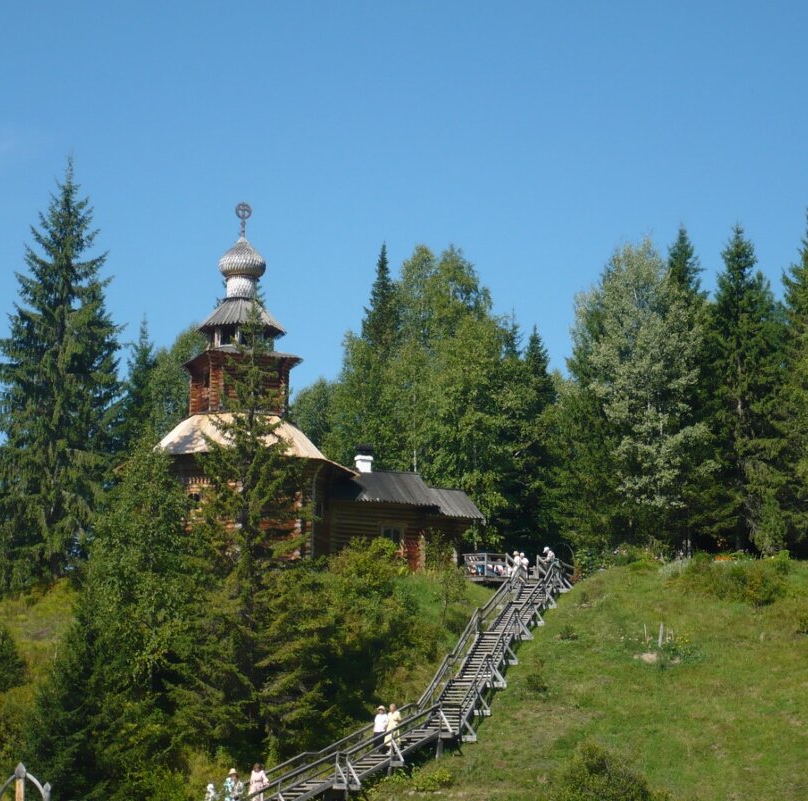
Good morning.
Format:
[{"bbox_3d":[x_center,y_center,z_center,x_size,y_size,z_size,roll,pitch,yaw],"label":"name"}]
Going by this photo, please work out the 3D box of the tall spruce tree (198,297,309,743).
[{"bbox_3d":[-5.058,3.992,86.546,3.717,15.523,3.717,0,-10,0],"label":"tall spruce tree"}]

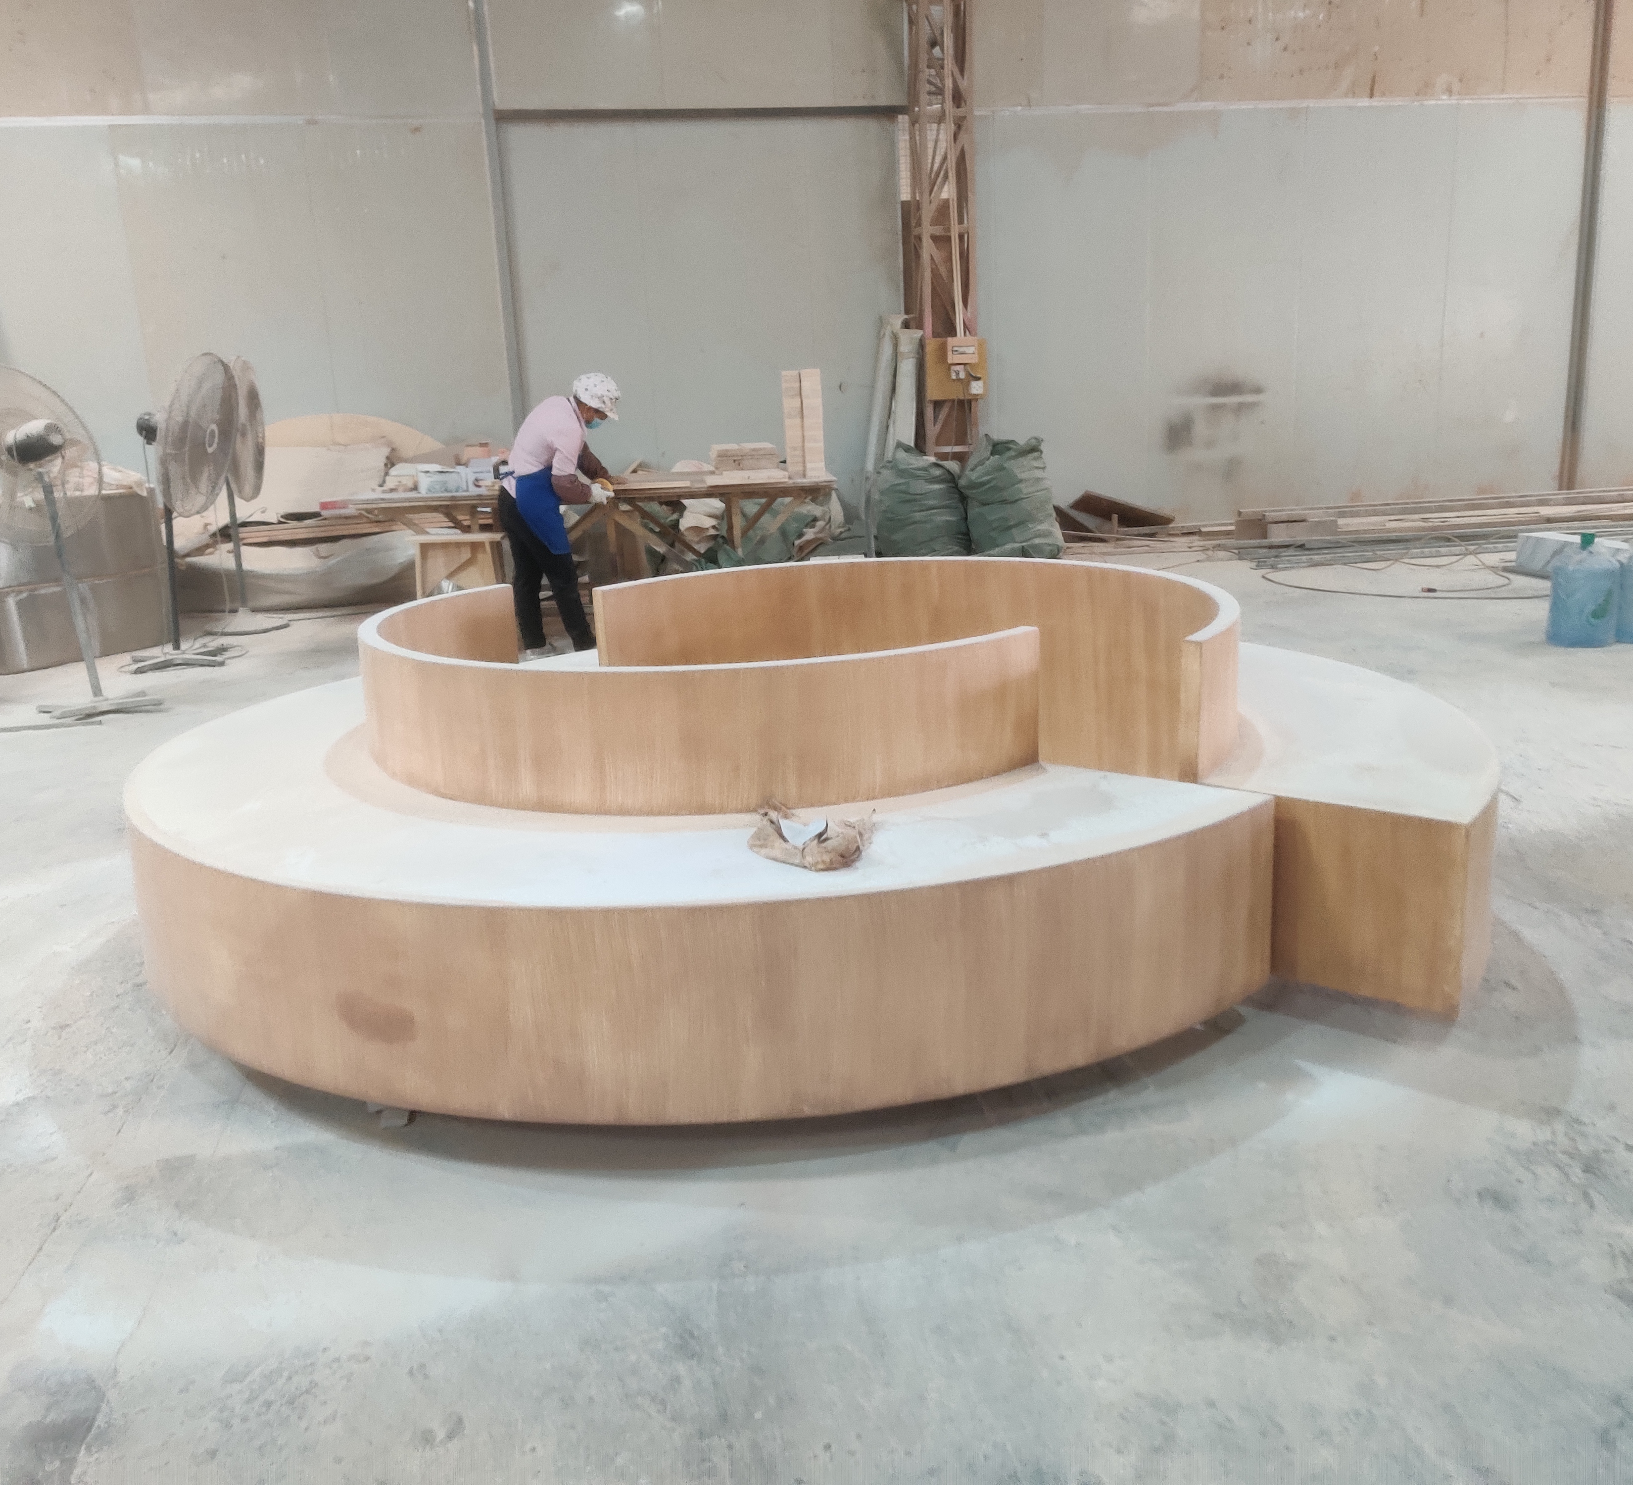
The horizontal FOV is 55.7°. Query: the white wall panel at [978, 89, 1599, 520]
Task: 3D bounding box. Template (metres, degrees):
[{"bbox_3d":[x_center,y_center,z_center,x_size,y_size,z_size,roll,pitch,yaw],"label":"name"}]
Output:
[{"bbox_3d":[3.626,-3.276,11.916,5.008,3.080,0.100,-5,14,-11],"label":"white wall panel"}]

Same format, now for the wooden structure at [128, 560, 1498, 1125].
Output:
[{"bbox_3d":[-0.064,0.006,4.062,3.443,0.740,3.053,9,18,40],"label":"wooden structure"}]

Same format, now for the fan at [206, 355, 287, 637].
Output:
[{"bbox_3d":[-3.464,-1.467,9.098,0.500,1.576,0.780,-6,14,-11],"label":"fan"}]

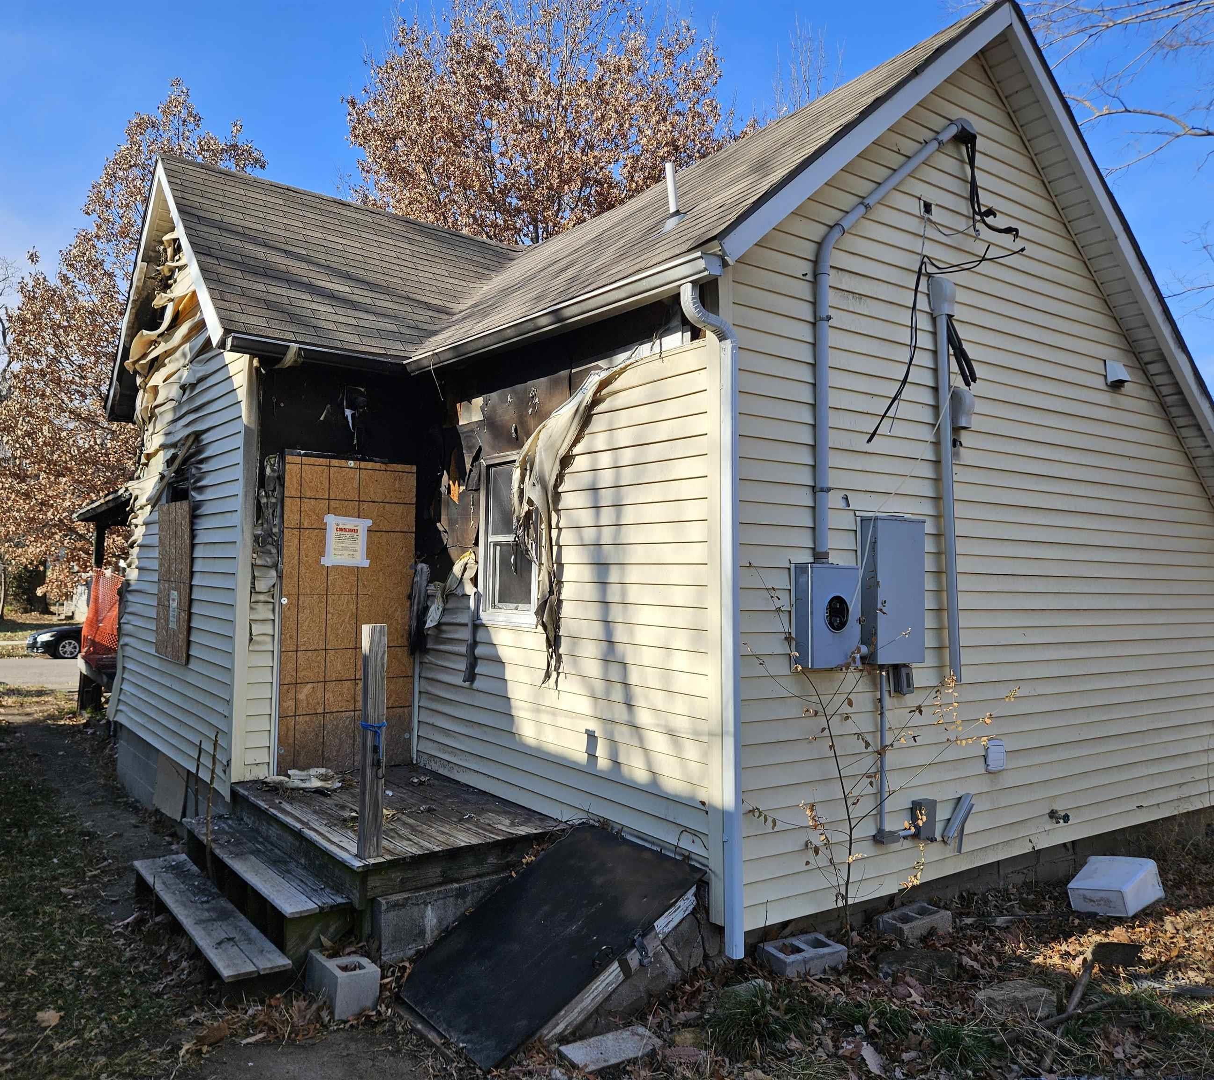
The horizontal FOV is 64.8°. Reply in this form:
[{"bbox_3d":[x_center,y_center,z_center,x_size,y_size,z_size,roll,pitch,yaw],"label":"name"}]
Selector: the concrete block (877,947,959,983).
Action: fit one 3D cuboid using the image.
[{"bbox_3d":[1.408,1.932,4.330,0.340,0.130,0.210,0,-2,-6],"label":"concrete block"}]

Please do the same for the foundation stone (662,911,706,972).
[{"bbox_3d":[0.309,1.826,4.401,0.240,0.250,0.150,3,-3,-35],"label":"foundation stone"}]

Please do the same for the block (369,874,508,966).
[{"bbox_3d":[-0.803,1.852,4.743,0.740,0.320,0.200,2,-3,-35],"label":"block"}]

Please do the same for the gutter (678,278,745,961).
[{"bbox_3d":[0.477,0.363,4.348,0.295,3.090,0.080,2,-3,-35],"label":"gutter"}]

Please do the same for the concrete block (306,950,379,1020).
[{"bbox_3d":[-1.215,2.033,4.422,0.190,0.190,0.385,2,-3,-35],"label":"concrete block"}]

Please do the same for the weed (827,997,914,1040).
[{"bbox_3d":[1.103,1.993,4.002,0.350,0.100,0.200,0,-2,15],"label":"weed"}]

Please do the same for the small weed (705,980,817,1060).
[{"bbox_3d":[0.584,1.830,3.640,0.400,0.170,0.360,0,-2,0],"label":"small weed"}]

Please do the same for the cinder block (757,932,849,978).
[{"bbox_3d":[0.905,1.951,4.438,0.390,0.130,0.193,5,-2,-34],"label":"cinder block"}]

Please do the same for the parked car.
[{"bbox_3d":[-13.300,2.460,26.500,4.800,1.460,1.820,2,-3,-35],"label":"parked car"}]

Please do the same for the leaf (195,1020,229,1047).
[{"bbox_3d":[-1.669,2.088,4.050,0.140,0.030,0.110,0,22,0],"label":"leaf"}]

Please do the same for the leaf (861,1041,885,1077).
[{"bbox_3d":[0.957,1.867,3.440,0.060,0.025,0.165,-4,15,-15],"label":"leaf"}]

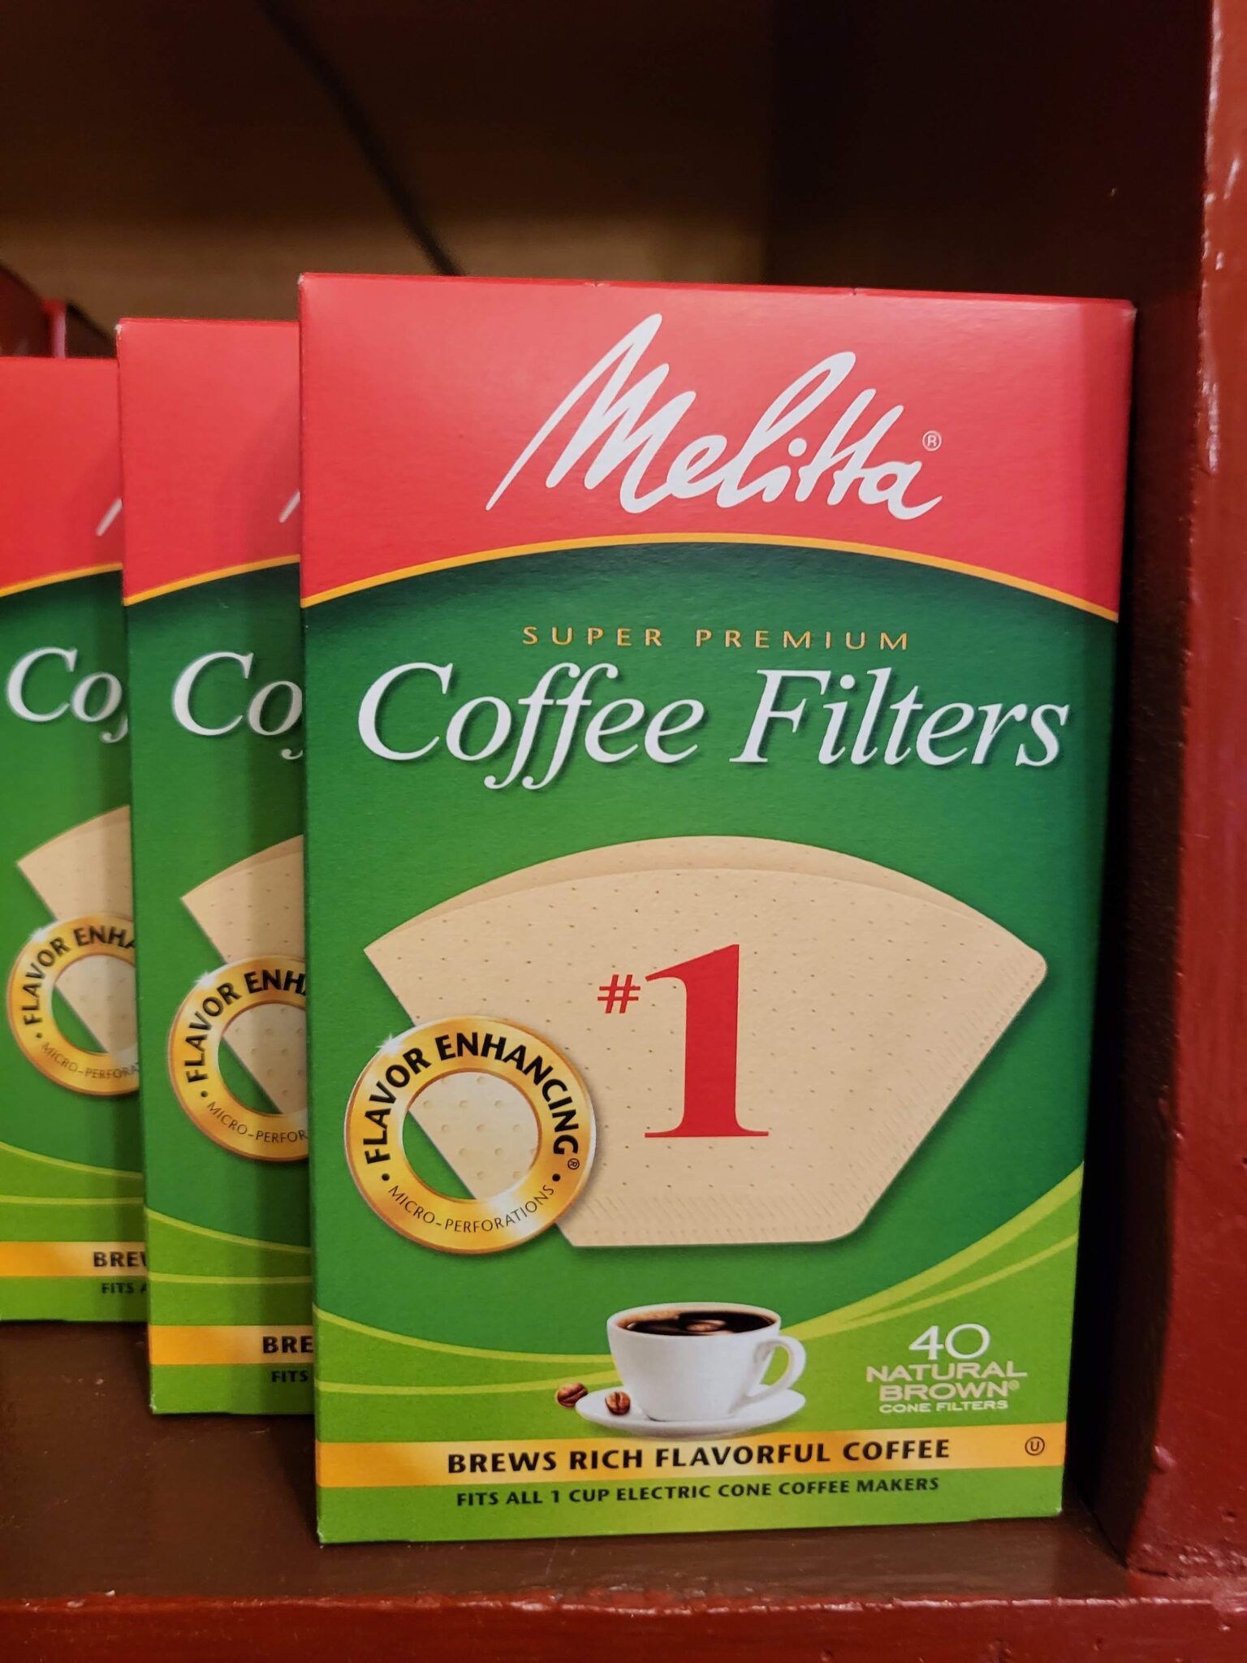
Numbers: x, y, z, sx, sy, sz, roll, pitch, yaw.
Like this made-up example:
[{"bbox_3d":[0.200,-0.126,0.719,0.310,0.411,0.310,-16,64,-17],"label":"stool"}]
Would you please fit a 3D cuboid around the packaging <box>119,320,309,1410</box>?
[{"bbox_3d":[-0.018,0.007,0.167,0.085,0.136,0.021,0,7,-2],"label":"packaging"}]

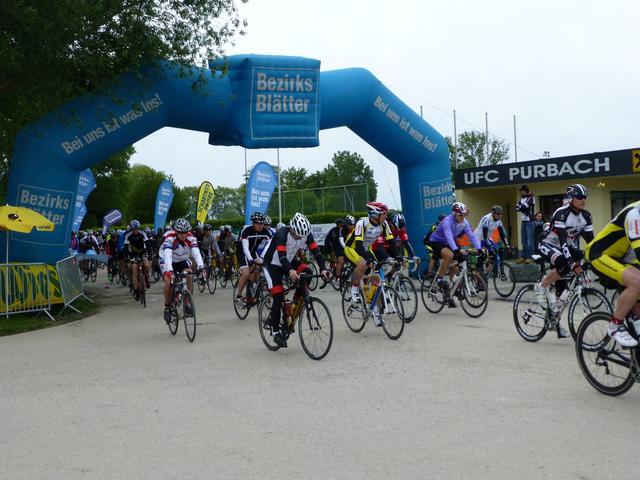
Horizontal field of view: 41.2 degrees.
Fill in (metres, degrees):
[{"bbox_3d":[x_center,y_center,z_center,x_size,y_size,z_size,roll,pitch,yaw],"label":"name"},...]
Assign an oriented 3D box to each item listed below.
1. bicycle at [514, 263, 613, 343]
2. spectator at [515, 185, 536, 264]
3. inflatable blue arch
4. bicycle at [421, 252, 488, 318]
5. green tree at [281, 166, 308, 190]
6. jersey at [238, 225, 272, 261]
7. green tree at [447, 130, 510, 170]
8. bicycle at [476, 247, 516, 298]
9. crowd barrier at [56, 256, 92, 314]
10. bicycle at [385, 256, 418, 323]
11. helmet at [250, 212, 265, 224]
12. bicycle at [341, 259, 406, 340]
[{"bbox_3d":[2.720,0.714,9.710,0.440,1.000,1.650,-2,0,-25],"label":"bicycle"},{"bbox_3d":[4.736,-0.357,19.600,0.420,1.830,0.520,-2,1,-37],"label":"spectator"},{"bbox_3d":[-1.650,-1.600,21.300,11.400,5.600,1.800,-2,1,-29],"label":"inflatable blue arch"},{"bbox_3d":[2.102,0.699,13.459,0.440,1.000,1.650,-2,0,-30],"label":"bicycle"},{"bbox_3d":[-2.141,-2.795,75.011,4.500,7.200,4.500,-2,0,0],"label":"green tree"},{"bbox_3d":[-0.997,0.039,13.150,0.500,0.580,0.380,-2,1,-18],"label":"jersey"},{"bbox_3d":[11.023,-3.536,60.012,5.200,8.240,5.200,-2,0,0],"label":"green tree"},{"bbox_3d":[3.421,0.634,17.215,0.440,1.000,1.650,-2,0,-26],"label":"bicycle"},{"bbox_3d":[-5.228,0.963,18.000,0.600,1.050,2.300,-7,1,-7],"label":"crowd barrier"},{"bbox_3d":[1.090,0.700,12.650,0.450,1.000,1.650,-2,1,-21],"label":"bicycle"},{"bbox_3d":[-0.963,-0.331,13.100,0.210,0.180,0.280,-2,9,-17],"label":"helmet"},{"bbox_3d":[0.675,0.755,11.073,0.440,1.000,1.650,-2,0,-25],"label":"bicycle"}]

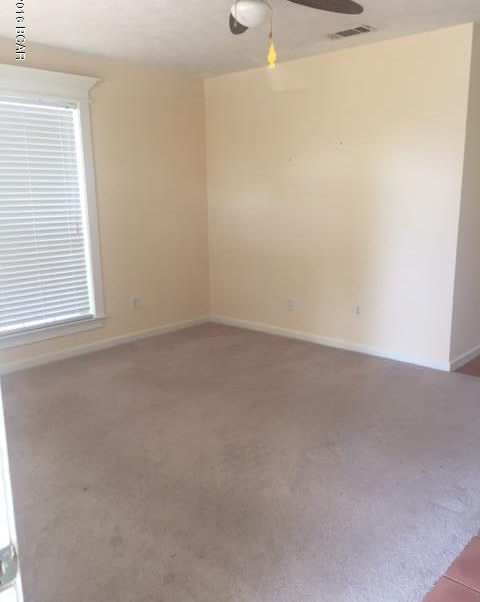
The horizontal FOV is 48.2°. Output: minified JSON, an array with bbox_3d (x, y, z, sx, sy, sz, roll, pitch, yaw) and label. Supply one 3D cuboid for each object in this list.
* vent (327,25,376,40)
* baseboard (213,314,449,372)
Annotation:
[{"bbox_3d":[0.779,-1.877,3.772,0.370,0.020,0.140,10,15,41],"label":"vent"},{"bbox_3d":[0.633,0.342,4.887,2.551,0.072,0.018,10,15,41],"label":"baseboard"}]

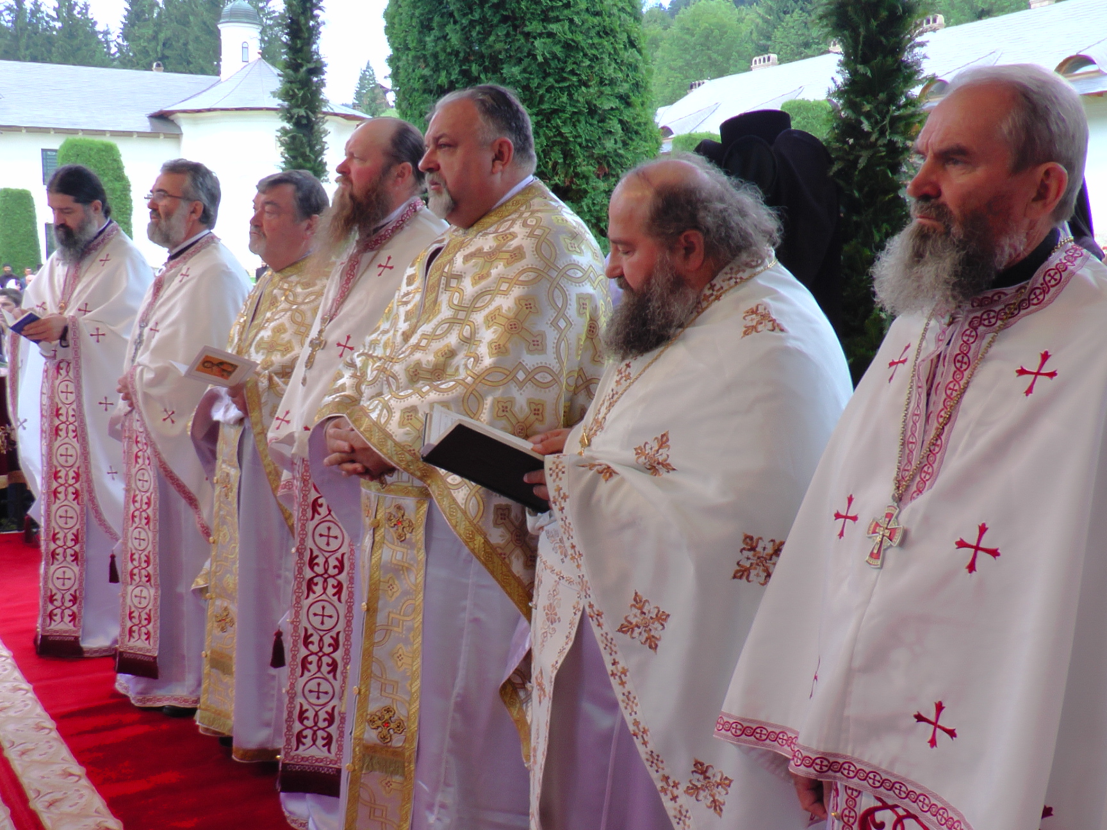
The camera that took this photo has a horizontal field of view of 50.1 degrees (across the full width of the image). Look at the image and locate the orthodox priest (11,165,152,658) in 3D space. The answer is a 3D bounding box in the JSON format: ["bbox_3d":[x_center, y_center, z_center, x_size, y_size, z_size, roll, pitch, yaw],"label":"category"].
[{"bbox_3d":[-1.751,0.046,4.424,0.600,1.540,0.440,6,10,30],"label":"orthodox priest"}]

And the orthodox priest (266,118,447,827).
[{"bbox_3d":[-0.483,0.245,3.097,0.600,1.580,0.500,8,12,41],"label":"orthodox priest"}]

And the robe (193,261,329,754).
[{"bbox_3d":[-0.828,0.233,3.480,0.570,1.440,0.460,8,12,41],"label":"robe"}]

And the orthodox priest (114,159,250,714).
[{"bbox_3d":[-1.181,0.072,3.779,0.550,1.740,0.420,8,12,39],"label":"orthodox priest"}]

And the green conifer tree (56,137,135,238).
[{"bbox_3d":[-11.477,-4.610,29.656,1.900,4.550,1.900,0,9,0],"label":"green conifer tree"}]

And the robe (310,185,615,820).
[{"bbox_3d":[-0.202,0.305,2.701,0.580,1.590,0.740,-8,13,-44],"label":"robe"}]

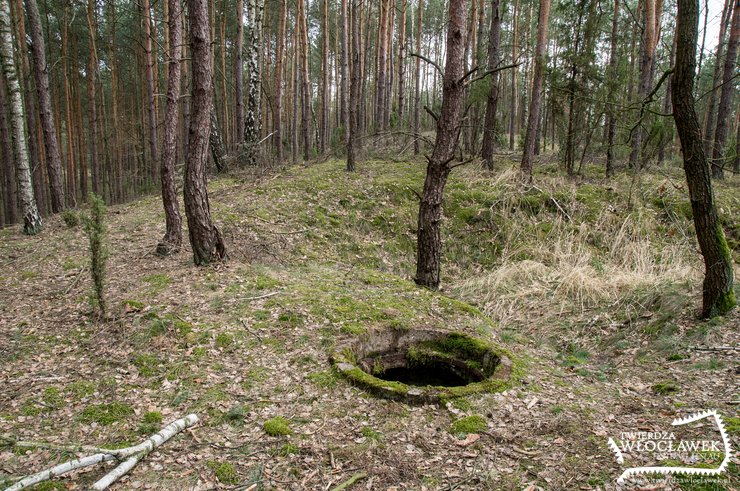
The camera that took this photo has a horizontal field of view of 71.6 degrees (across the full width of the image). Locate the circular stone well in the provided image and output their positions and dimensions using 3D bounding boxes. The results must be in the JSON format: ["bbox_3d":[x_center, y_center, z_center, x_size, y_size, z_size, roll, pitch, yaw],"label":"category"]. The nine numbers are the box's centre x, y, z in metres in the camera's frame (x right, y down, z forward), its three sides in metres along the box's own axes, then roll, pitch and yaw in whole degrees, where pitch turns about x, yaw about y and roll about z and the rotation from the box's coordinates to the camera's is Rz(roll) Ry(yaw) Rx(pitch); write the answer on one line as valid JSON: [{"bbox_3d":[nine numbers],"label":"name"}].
[{"bbox_3d":[0.387,1.001,3.924,1.360,0.300,1.360,0,9,0],"label":"circular stone well"}]

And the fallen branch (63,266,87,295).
[{"bbox_3d":[-3.793,0.429,6.625,0.060,0.060,1.356,-3,12,-19],"label":"fallen branch"}]

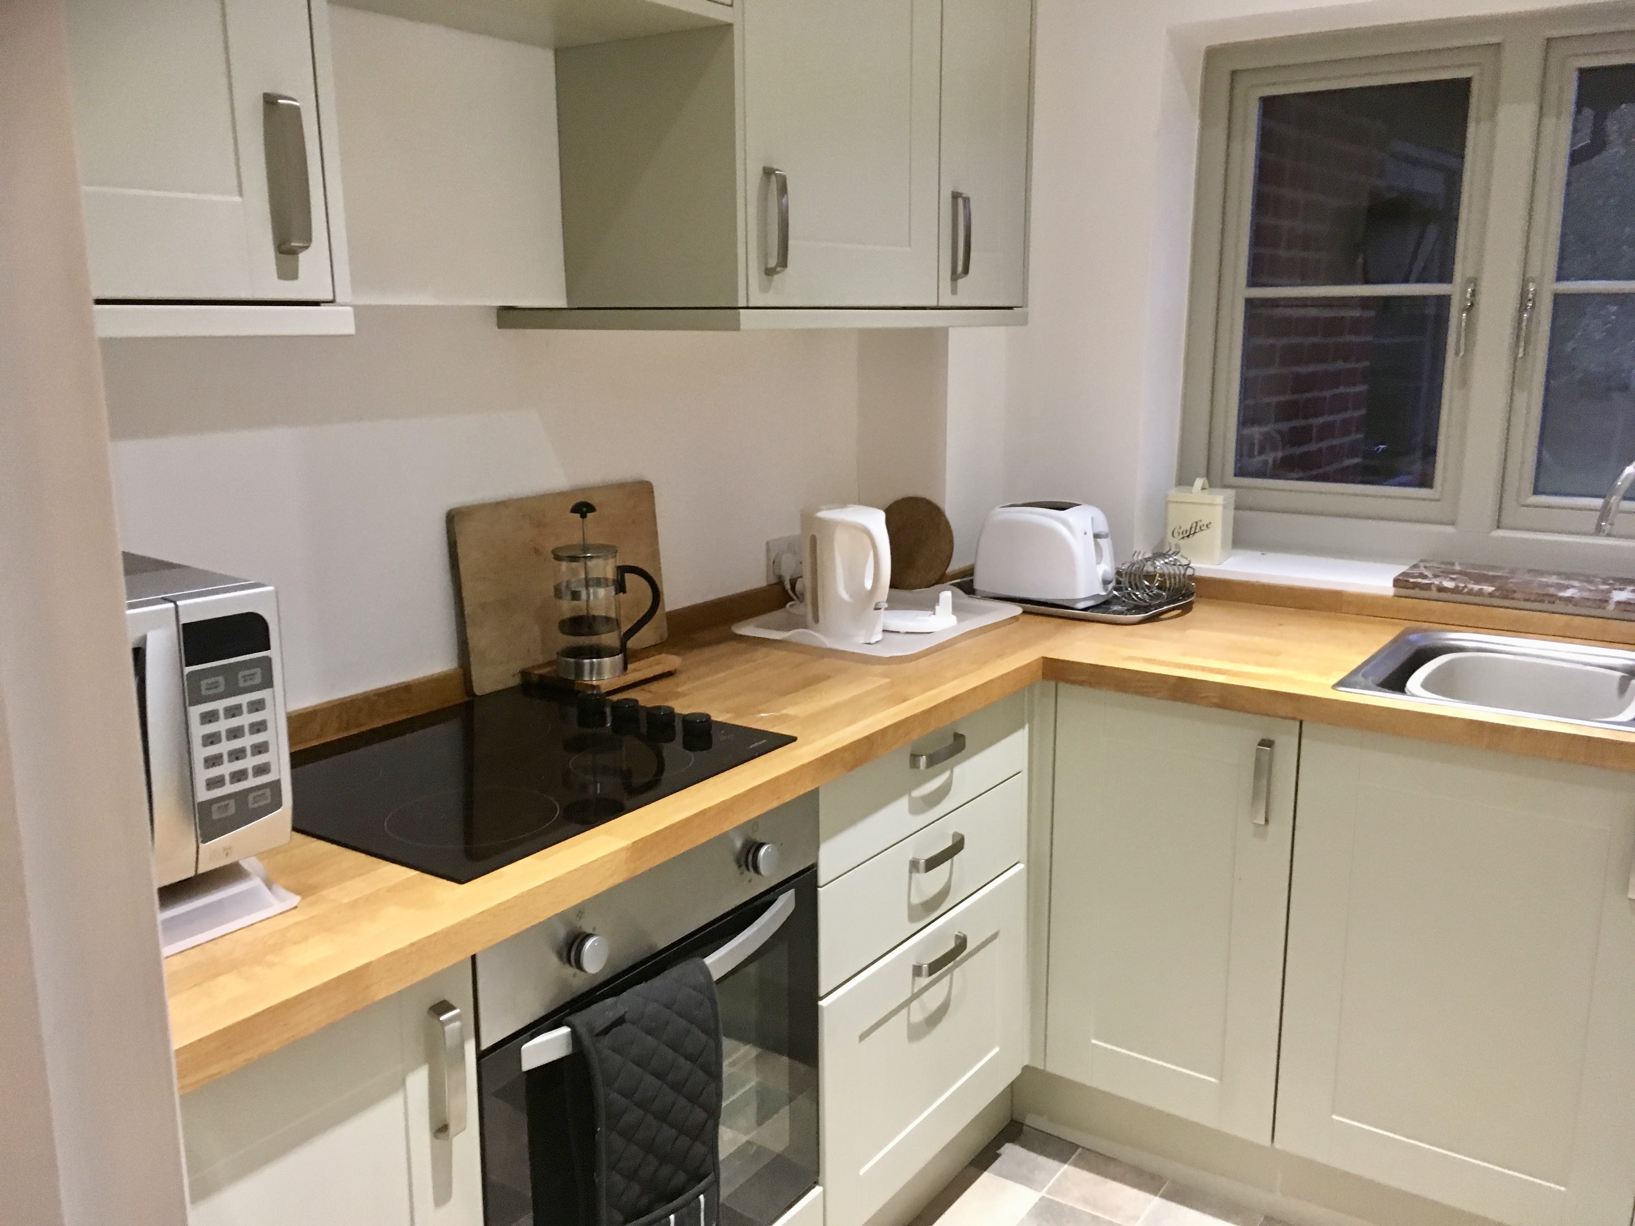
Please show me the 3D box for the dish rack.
[{"bbox_3d":[0.490,-0.078,2.747,0.470,0.105,0.320,8,15,35],"label":"dish rack"}]

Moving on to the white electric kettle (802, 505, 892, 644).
[{"bbox_3d":[0.050,-0.072,2.426,0.135,0.224,0.185,-11,16,-40],"label":"white electric kettle"}]

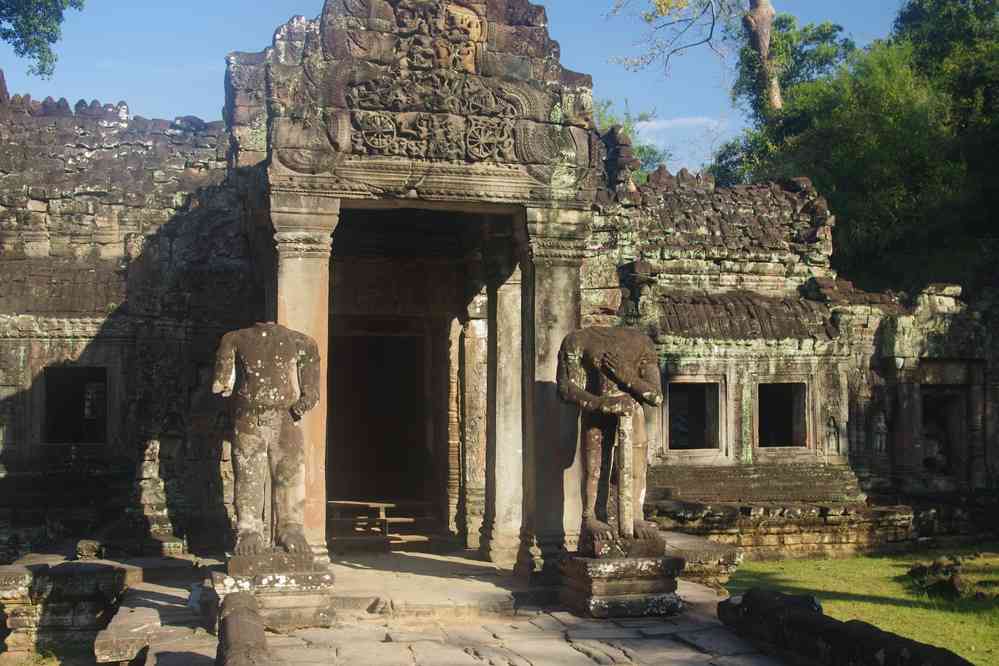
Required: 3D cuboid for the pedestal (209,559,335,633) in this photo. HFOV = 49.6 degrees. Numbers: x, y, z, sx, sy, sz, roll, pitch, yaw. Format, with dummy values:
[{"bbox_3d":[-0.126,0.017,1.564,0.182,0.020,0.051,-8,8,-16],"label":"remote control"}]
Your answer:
[{"bbox_3d":[-1.875,2.087,8.875,0.940,0.520,0.860,2,-6,-14],"label":"pedestal"}]

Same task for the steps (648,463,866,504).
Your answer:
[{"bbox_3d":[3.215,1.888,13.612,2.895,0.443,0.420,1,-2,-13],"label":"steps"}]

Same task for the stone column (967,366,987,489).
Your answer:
[{"bbox_3d":[6.586,1.307,15.072,0.260,1.678,0.260,1,-2,-13],"label":"stone column"}]

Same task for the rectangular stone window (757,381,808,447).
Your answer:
[{"bbox_3d":[4.019,1.190,15.595,0.755,0.927,0.250,2,-6,-14],"label":"rectangular stone window"}]

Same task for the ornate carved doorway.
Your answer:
[{"bbox_3d":[-0.667,0.456,9.021,1.620,2.900,0.800,1,-2,-13],"label":"ornate carved doorway"}]

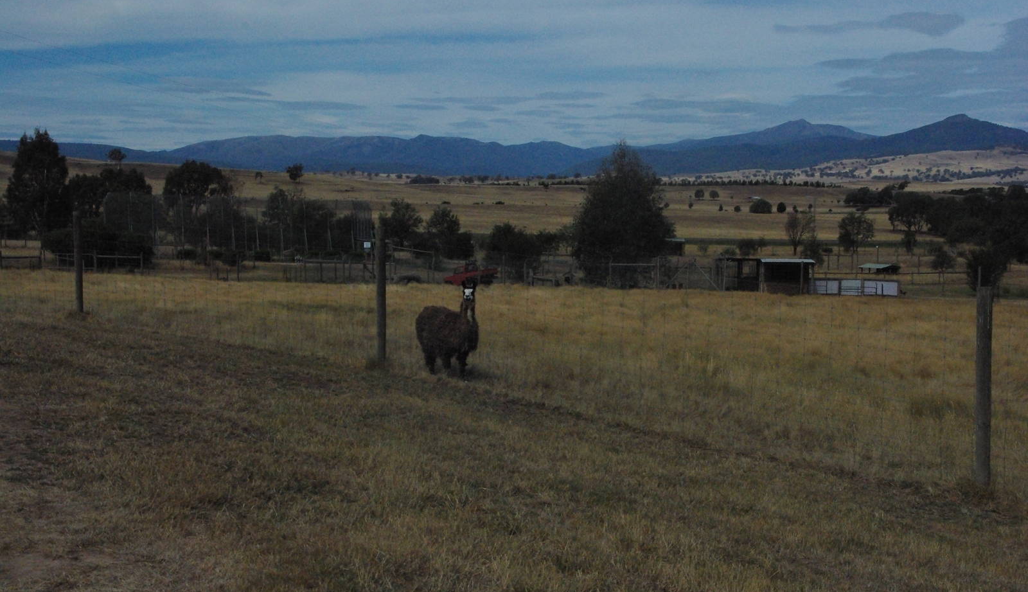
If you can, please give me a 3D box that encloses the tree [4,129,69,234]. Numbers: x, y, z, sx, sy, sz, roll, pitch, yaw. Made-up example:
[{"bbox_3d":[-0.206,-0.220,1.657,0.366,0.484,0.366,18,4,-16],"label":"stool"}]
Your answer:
[{"bbox_3d":[-53.029,-12.717,143.000,7.087,11.691,7.087,-2,6,-20],"label":"tree"}]

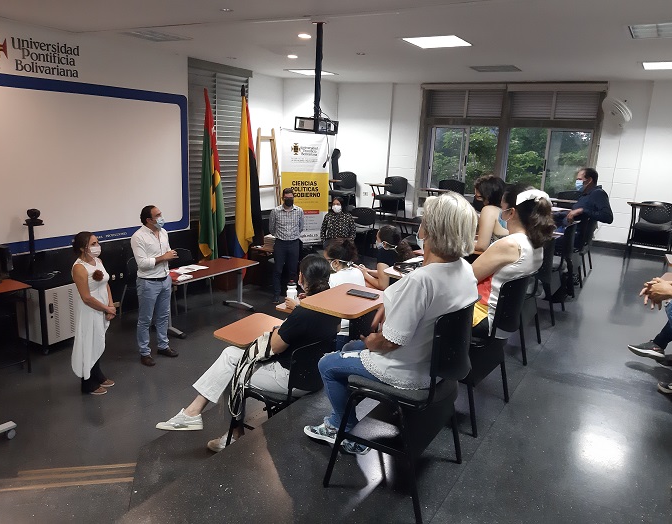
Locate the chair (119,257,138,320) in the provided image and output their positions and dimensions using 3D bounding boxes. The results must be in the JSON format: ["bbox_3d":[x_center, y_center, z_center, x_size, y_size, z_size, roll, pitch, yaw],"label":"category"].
[{"bbox_3d":[-2.441,0.342,7.129,0.560,0.810,0.520,10,14,30],"label":"chair"}]

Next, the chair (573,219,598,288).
[{"bbox_3d":[2.640,-0.261,6.288,0.600,0.810,0.530,10,14,30],"label":"chair"}]

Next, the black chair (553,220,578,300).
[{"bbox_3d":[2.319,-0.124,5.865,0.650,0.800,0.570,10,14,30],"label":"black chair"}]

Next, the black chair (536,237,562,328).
[{"bbox_3d":[1.645,0.057,4.663,0.600,0.810,0.530,10,14,30],"label":"black chair"}]

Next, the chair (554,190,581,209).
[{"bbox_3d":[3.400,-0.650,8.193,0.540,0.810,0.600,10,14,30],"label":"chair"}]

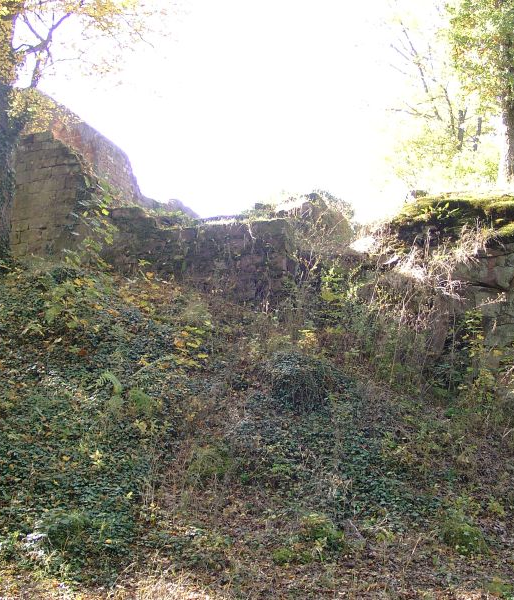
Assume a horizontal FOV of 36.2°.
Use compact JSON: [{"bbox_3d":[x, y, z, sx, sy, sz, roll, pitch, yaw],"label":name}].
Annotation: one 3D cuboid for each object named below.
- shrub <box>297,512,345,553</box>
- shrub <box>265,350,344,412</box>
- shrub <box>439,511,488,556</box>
[{"bbox_3d":[0.747,2.692,9.100,0.556,0.445,0.500,0,-9,0],"label":"shrub"},{"bbox_3d":[0.695,1.193,11.500,1.142,0.871,1.027,0,-9,0],"label":"shrub"},{"bbox_3d":[2.391,2.704,9.100,0.556,0.511,0.500,0,-9,0],"label":"shrub"}]

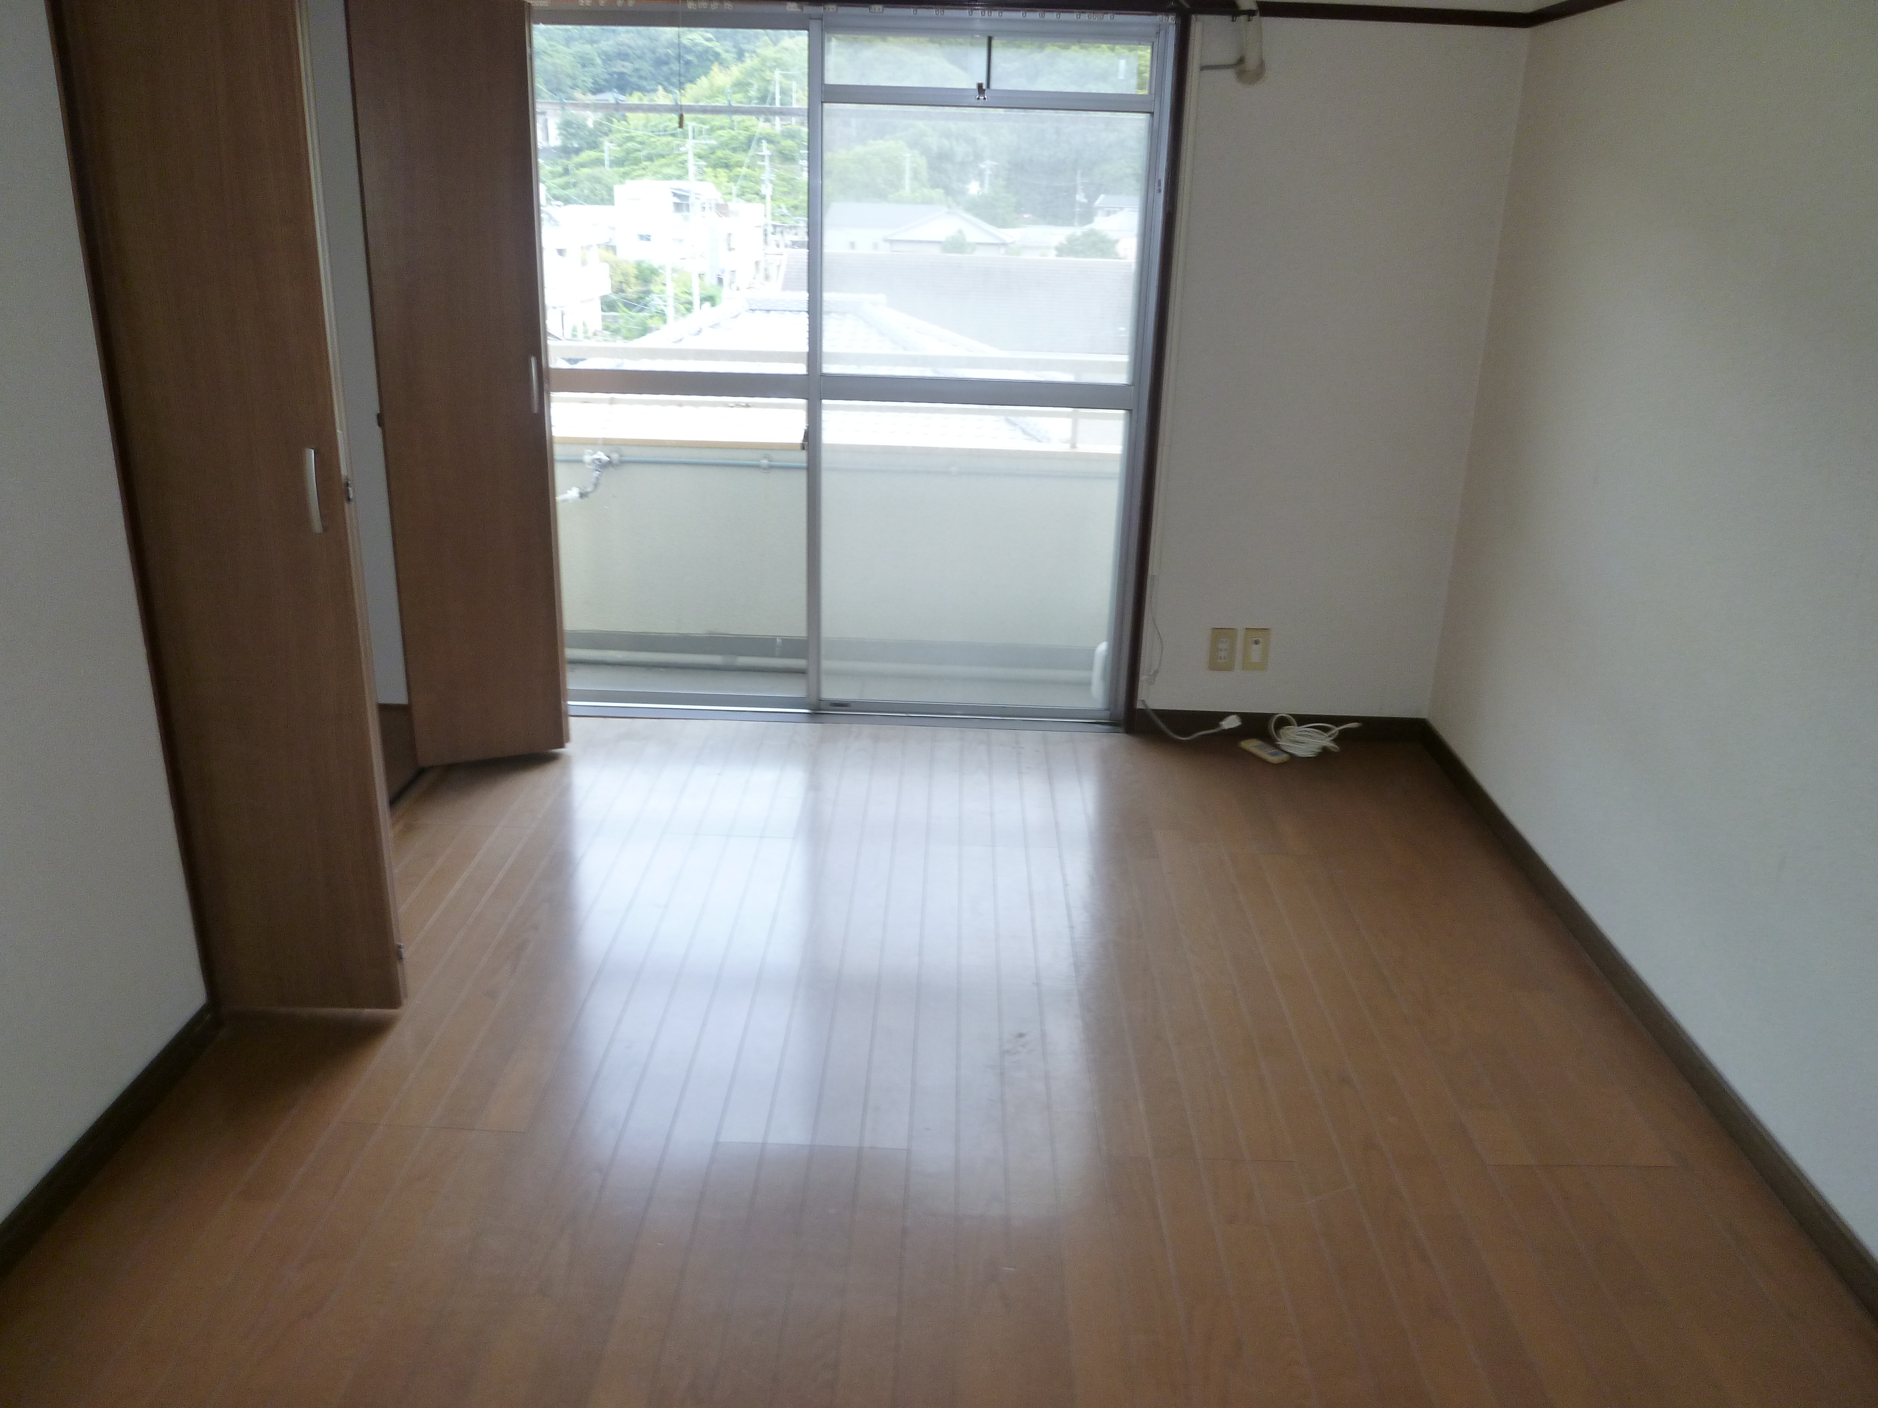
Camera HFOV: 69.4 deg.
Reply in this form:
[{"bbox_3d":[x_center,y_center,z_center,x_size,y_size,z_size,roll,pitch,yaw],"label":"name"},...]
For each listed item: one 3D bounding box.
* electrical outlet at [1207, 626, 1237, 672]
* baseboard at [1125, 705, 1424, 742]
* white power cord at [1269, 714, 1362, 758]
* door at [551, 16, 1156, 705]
[{"bbox_3d":[0.779,-0.147,3.708,0.071,0.121,0.010,2,20,2],"label":"electrical outlet"},{"bbox_3d":[0.952,0.064,3.774,0.798,0.074,0.018,2,20,2],"label":"baseboard"},{"bbox_3d":[1.016,0.092,3.715,0.240,0.070,0.140,2,20,2],"label":"white power cord"},{"bbox_3d":[-0.310,-0.819,3.570,1.680,1.800,0.100,2,20,2],"label":"door"}]

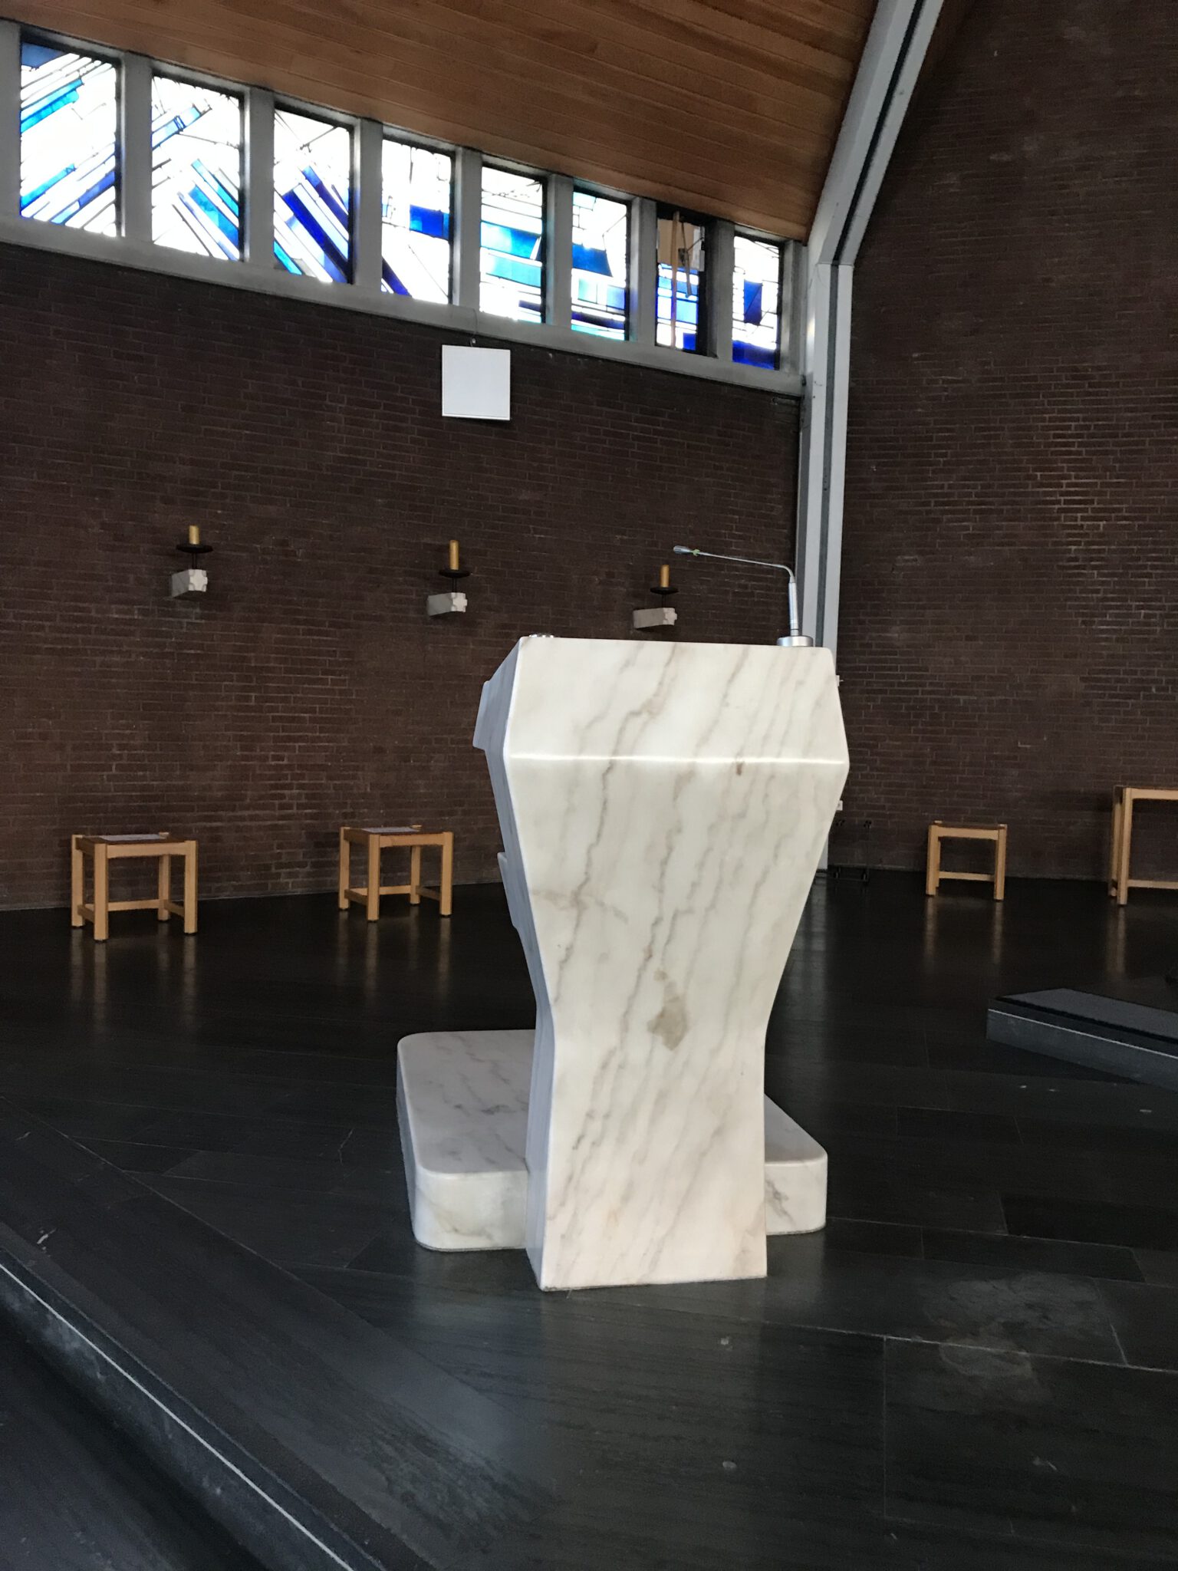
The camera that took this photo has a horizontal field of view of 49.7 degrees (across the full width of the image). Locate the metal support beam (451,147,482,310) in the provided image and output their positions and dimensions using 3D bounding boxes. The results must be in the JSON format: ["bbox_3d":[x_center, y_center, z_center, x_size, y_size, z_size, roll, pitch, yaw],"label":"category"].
[{"bbox_3d":[-0.831,-3.771,8.646,0.148,1.060,0.148,-1,5,-32],"label":"metal support beam"}]

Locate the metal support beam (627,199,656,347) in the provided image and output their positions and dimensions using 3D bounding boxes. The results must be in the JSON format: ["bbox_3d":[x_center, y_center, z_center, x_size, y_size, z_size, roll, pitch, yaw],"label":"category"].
[{"bbox_3d":[0.398,-3.793,9.413,0.148,1.060,0.148,-1,5,-32],"label":"metal support beam"}]

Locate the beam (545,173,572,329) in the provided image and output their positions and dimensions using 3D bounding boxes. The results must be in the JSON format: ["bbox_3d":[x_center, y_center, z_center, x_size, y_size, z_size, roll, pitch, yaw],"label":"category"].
[{"bbox_3d":[-0.222,-3.782,9.027,0.148,1.060,0.148,-1,5,-32],"label":"beam"}]

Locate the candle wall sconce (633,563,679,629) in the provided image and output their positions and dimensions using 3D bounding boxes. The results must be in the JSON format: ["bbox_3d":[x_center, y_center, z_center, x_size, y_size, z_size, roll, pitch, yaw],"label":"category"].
[{"bbox_3d":[0.491,-1.380,9.295,0.225,0.433,0.390,-1,5,-32],"label":"candle wall sconce"}]

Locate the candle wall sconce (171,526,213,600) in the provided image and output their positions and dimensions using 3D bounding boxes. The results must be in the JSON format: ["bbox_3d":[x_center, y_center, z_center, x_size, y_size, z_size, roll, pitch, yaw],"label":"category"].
[{"bbox_3d":[-2.351,-1.312,7.497,0.225,0.415,0.390,-1,5,-32],"label":"candle wall sconce"}]

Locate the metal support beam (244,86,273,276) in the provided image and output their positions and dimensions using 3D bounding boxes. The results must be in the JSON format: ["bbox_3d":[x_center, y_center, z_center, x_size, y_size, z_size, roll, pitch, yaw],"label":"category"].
[{"bbox_3d":[-2.041,-3.708,7.822,0.163,1.050,0.190,-1,5,-32],"label":"metal support beam"}]

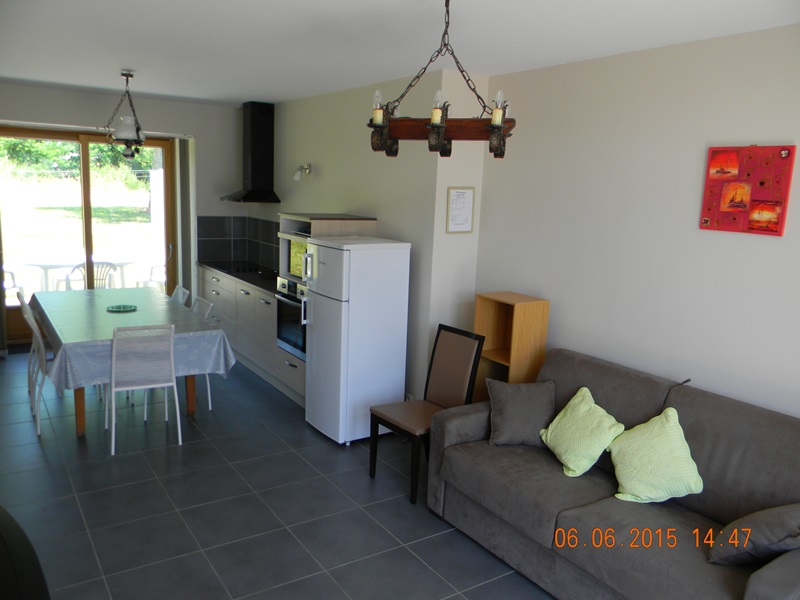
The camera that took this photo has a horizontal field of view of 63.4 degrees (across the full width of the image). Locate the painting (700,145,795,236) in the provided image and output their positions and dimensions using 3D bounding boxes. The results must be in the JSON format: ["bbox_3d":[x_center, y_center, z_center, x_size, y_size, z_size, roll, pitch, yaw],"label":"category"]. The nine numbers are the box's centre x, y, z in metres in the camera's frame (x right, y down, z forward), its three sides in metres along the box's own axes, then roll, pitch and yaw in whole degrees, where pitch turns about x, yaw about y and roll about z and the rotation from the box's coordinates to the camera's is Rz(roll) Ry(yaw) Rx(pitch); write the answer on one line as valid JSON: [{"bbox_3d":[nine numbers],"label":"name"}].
[{"bbox_3d":[1.672,-0.530,3.135,0.022,0.405,0.400,-4,12,-33],"label":"painting"}]

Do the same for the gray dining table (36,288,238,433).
[{"bbox_3d":[-2.256,0.448,5.226,1.070,0.750,1.980,-4,12,-33],"label":"gray dining table"}]

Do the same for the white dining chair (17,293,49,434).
[{"bbox_3d":[-2.427,0.477,4.737,0.570,0.850,0.460,-4,12,-33],"label":"white dining chair"}]

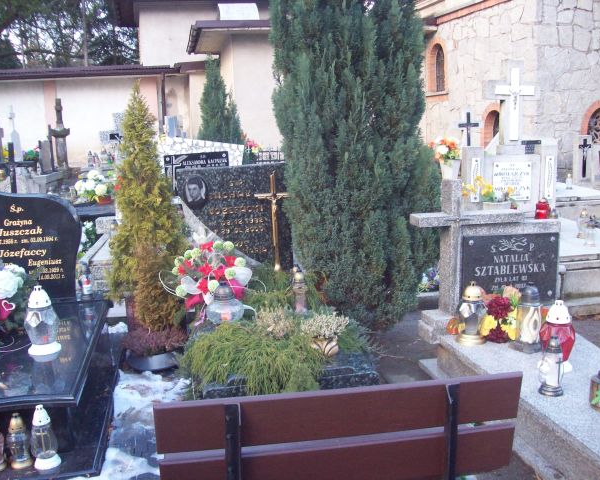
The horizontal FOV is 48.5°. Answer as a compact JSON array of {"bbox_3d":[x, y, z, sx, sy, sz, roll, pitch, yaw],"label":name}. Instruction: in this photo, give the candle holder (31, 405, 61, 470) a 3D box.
[{"bbox_3d":[-1.093,0.838,2.852,0.118,0.276,0.118,-3,10,-11],"label":"candle holder"}]

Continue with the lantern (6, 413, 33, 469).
[{"bbox_3d":[-1.209,0.857,2.869,0.100,0.237,0.100,-3,10,-11],"label":"lantern"}]

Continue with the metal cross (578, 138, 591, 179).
[{"bbox_3d":[4.702,-1.347,11.000,0.200,0.640,0.050,-3,9,-12],"label":"metal cross"}]

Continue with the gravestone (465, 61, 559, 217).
[{"bbox_3d":[2.208,-1.039,6.950,0.960,1.560,0.300,-3,10,-13],"label":"gravestone"}]

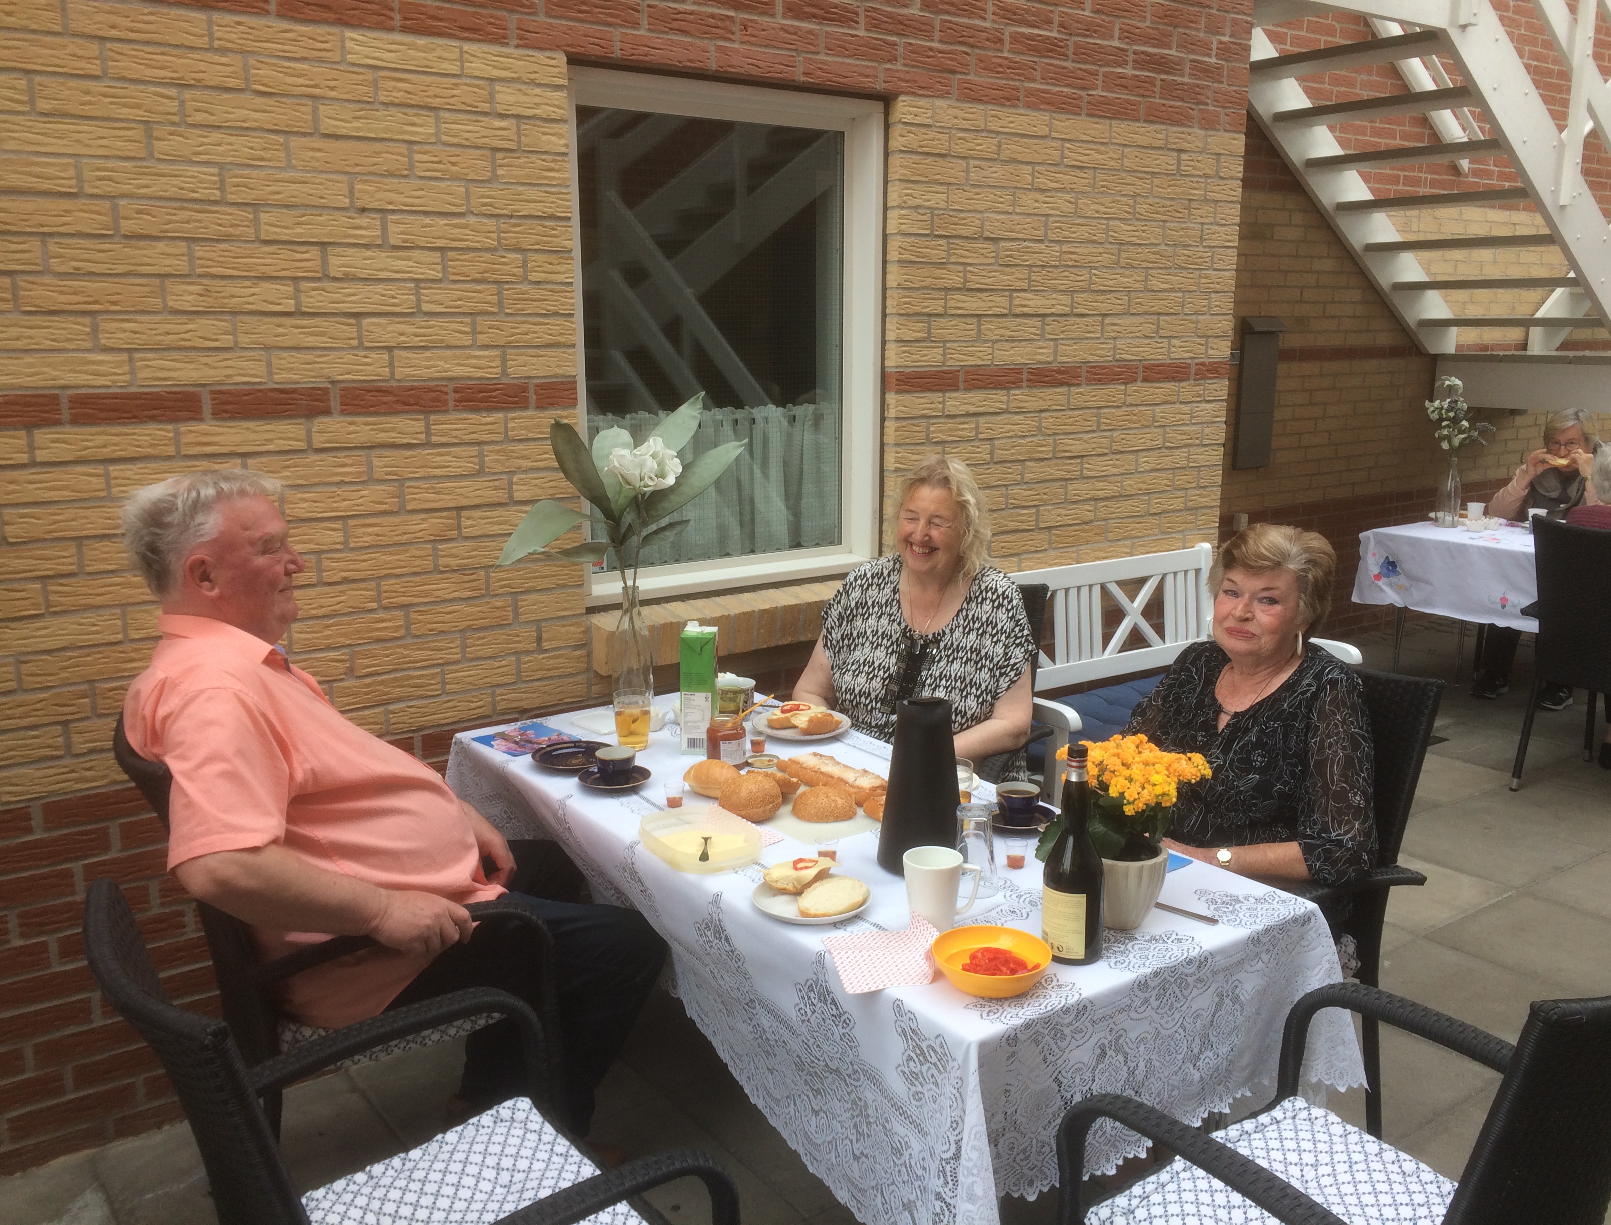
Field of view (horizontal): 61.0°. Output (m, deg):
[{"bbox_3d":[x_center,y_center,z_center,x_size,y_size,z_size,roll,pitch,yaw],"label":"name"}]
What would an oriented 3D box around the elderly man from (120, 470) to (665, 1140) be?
[{"bbox_3d":[-0.703,0.425,2.347,0.840,1.360,0.600,-9,15,-35],"label":"elderly man"}]

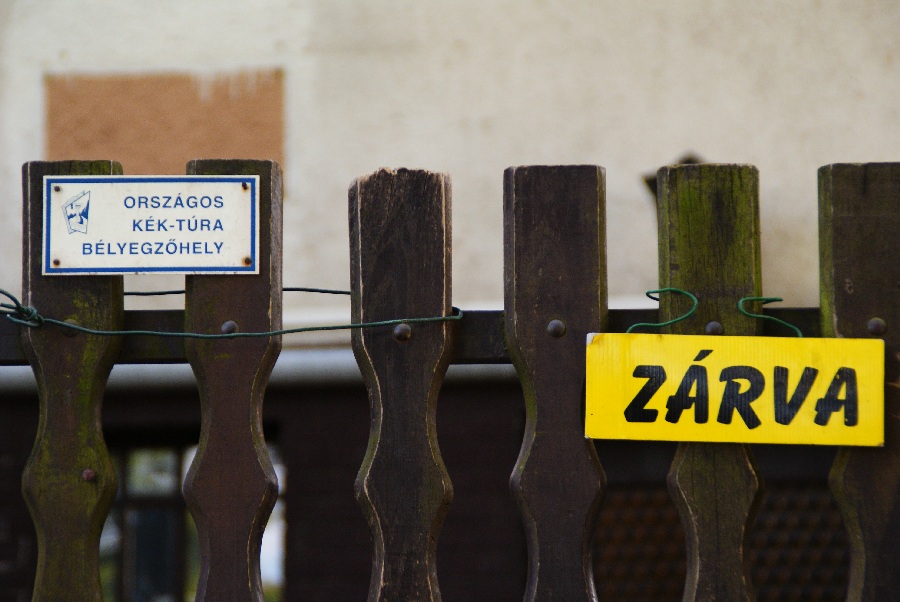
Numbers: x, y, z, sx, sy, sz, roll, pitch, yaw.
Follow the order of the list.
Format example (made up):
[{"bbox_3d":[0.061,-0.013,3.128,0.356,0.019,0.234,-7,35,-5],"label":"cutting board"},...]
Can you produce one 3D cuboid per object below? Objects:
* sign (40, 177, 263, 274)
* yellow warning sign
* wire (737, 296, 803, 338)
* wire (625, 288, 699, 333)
[{"bbox_3d":[-0.300,-0.076,3.770,0.217,0.099,0.004,0,-3,0],"label":"sign"},{"bbox_3d":[0.286,0.089,3.765,0.300,0.106,0.005,1,-2,0],"label":"yellow warning sign"},{"bbox_3d":[0.322,0.017,3.780,0.065,0.041,0.040,0,-3,0],"label":"wire"},{"bbox_3d":[0.213,0.010,3.780,0.073,0.044,0.040,0,-3,0],"label":"wire"}]

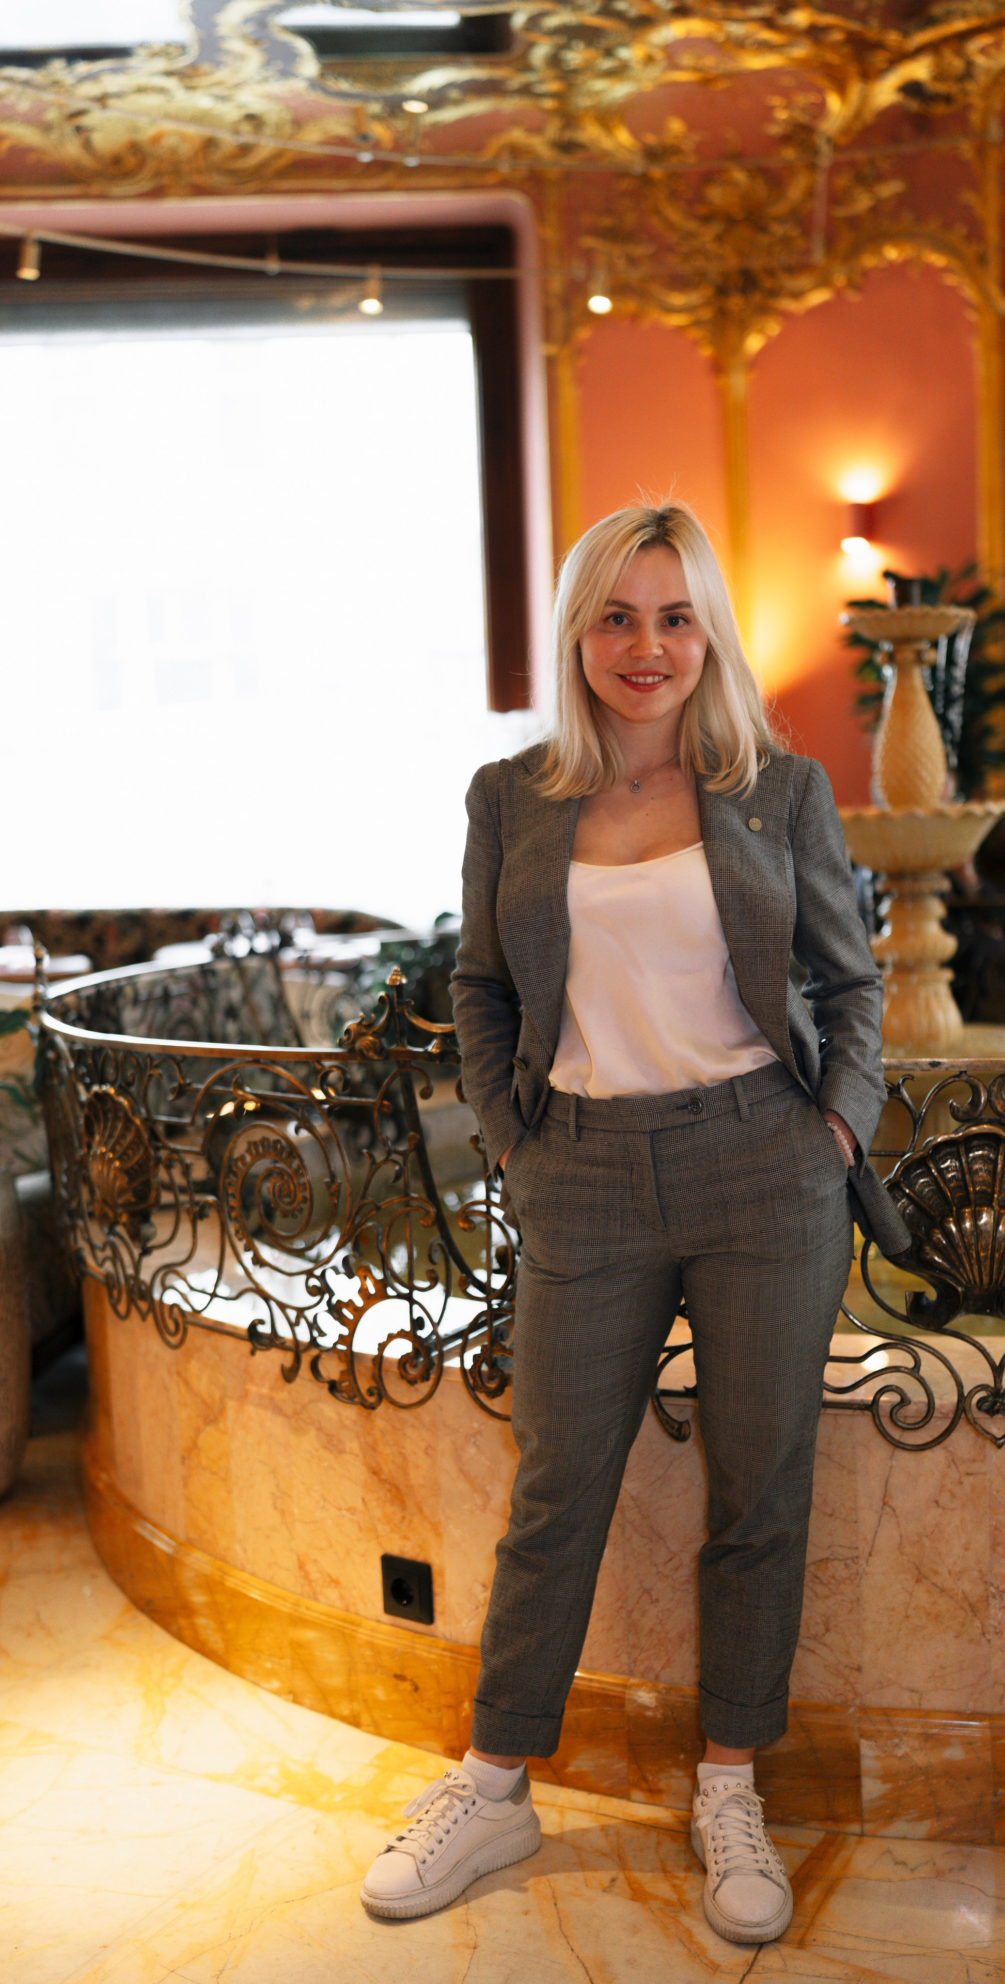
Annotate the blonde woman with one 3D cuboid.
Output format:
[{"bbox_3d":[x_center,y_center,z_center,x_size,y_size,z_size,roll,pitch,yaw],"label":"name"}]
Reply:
[{"bbox_3d":[0.142,0.247,2.251,0.630,1.600,0.340,-1,4,12],"label":"blonde woman"}]

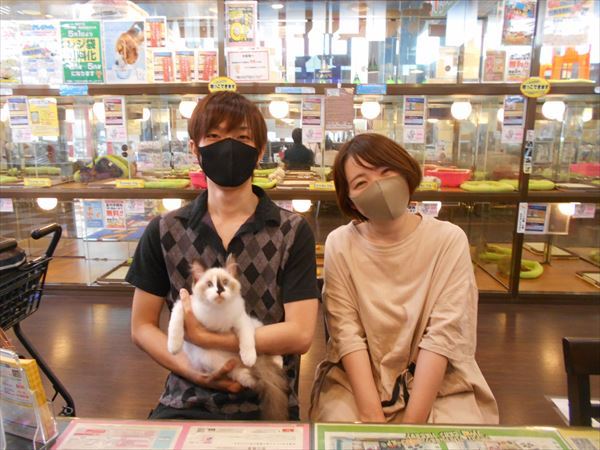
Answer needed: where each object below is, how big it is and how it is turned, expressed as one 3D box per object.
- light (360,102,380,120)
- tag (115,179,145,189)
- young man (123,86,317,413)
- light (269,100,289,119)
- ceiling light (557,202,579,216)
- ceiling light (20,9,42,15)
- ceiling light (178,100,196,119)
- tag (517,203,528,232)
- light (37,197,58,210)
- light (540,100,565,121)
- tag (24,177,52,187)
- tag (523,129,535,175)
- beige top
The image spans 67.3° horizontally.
[{"bbox_3d":[0.548,-0.888,3.489,0.145,0.145,0.145,0,11,2],"label":"light"},{"bbox_3d":[-1.180,-0.284,3.138,0.190,0.056,0.006,1,11,3],"label":"tag"},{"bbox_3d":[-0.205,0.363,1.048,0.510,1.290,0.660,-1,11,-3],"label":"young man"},{"bbox_3d":[-0.165,-0.897,3.509,0.145,0.145,0.145,0,11,2],"label":"light"},{"bbox_3d":[2.018,-0.140,3.399,0.155,0.145,0.155,1,11,3],"label":"ceiling light"},{"bbox_3d":[-3.453,-2.745,5.796,0.280,0.060,0.280,0,11,0],"label":"ceiling light"},{"bbox_3d":[-0.875,-0.902,3.529,0.145,0.145,0.145,0,11,2],"label":"ceiling light"},{"bbox_3d":[1.499,-0.049,3.037,0.070,0.200,0.006,1,11,3],"label":"tag"},{"bbox_3d":[-2.021,-0.196,3.607,0.155,0.145,0.155,1,11,3],"label":"light"},{"bbox_3d":[1.834,-0.833,3.280,0.160,0.150,0.160,1,11,3],"label":"light"},{"bbox_3d":[-1.966,-0.327,3.388,0.205,0.065,0.012,0,11,2],"label":"tag"},{"bbox_3d":[1.499,-0.479,2.957,0.052,0.310,0.006,1,11,3],"label":"tag"},{"bbox_3d":[0.260,0.245,1.150,0.430,0.550,0.320,1,11,6],"label":"beige top"}]

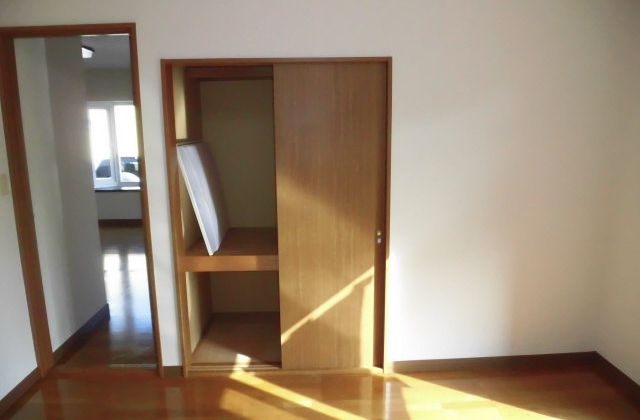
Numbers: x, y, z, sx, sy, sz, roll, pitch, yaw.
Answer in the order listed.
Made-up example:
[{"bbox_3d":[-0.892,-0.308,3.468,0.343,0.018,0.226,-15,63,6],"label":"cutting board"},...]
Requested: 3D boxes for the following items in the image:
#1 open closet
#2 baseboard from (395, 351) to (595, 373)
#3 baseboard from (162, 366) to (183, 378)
[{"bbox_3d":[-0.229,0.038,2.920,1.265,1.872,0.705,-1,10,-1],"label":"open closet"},{"bbox_3d":[1.073,0.944,2.728,1.308,0.082,0.015,-1,10,-2],"label":"baseboard"},{"bbox_3d":[-0.885,0.982,2.675,0.115,0.078,0.015,-1,10,-2],"label":"baseboard"}]

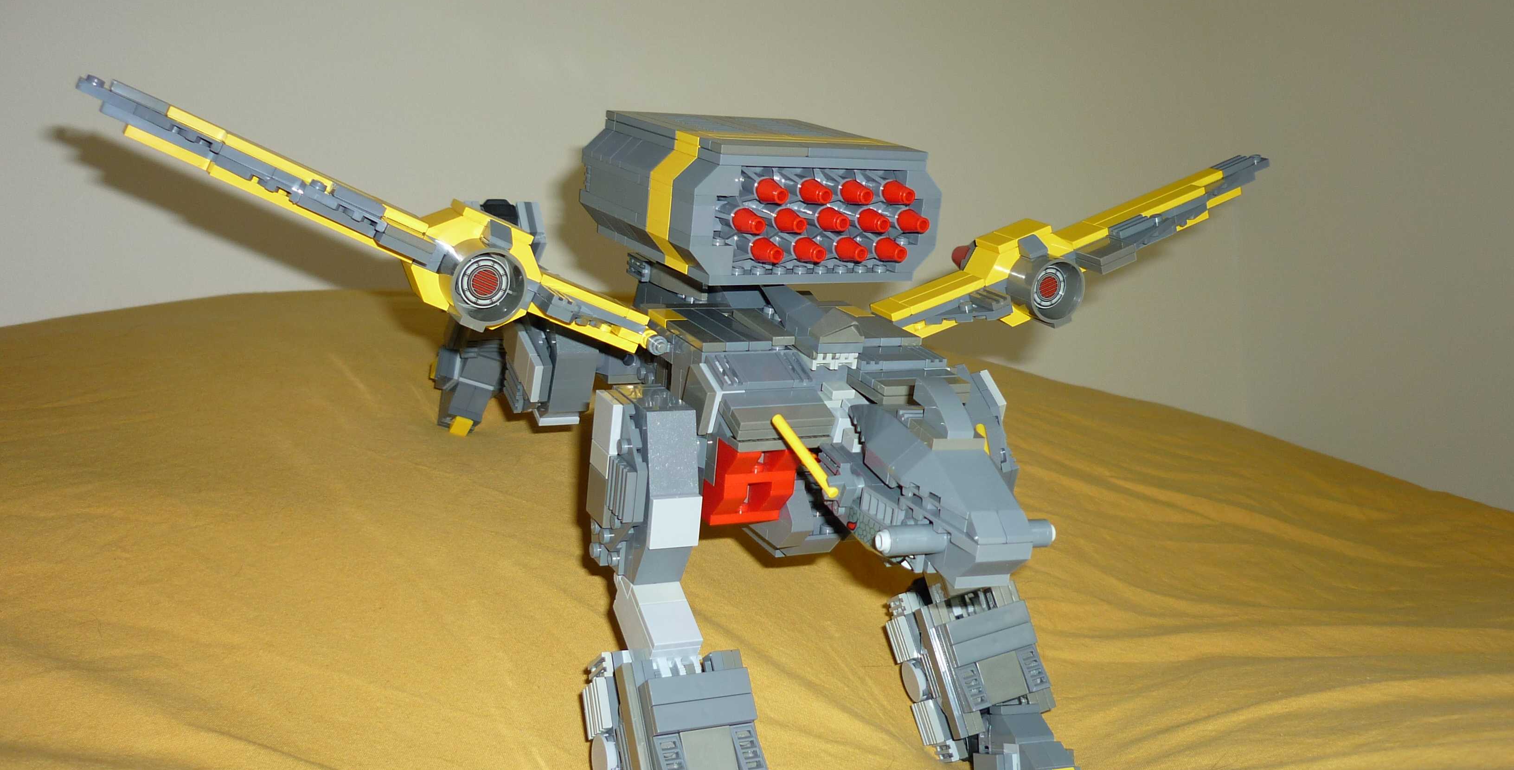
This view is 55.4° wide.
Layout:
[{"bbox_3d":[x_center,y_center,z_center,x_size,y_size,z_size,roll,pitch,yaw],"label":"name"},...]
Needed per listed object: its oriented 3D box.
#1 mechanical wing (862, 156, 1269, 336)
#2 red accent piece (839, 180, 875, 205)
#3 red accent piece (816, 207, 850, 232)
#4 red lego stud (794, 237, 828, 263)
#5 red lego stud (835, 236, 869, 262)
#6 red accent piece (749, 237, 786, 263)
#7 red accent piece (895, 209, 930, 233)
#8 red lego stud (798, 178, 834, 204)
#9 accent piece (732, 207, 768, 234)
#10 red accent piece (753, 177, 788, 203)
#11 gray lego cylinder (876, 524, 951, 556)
[{"bbox_3d":[0.127,-0.057,0.566,0.186,0.032,0.062,-22,24,-17],"label":"mechanical wing"},{"bbox_3d":[0.033,-0.062,0.471,0.008,0.008,0.011,-3,18,-30],"label":"red accent piece"},{"bbox_3d":[0.025,-0.053,0.469,0.008,0.008,0.011,-3,18,-30],"label":"red accent piece"},{"bbox_3d":[0.018,-0.043,0.468,0.008,0.008,0.011,-3,18,-30],"label":"red lego stud"},{"bbox_3d":[0.032,-0.044,0.476,0.008,0.008,0.011,-3,18,-30],"label":"red lego stud"},{"bbox_3d":[0.004,-0.042,0.460,0.008,0.008,0.011,-3,18,-30],"label":"red accent piece"},{"bbox_3d":[0.053,-0.055,0.485,0.008,0.008,0.011,-3,18,-30],"label":"red accent piece"},{"bbox_3d":[0.019,-0.061,0.463,0.008,0.008,0.011,-3,18,-30],"label":"red lego stud"},{"bbox_3d":[-0.002,-0.051,0.453,0.008,0.008,0.011,-3,18,-30],"label":"accent piece"},{"bbox_3d":[0.005,-0.061,0.455,0.008,0.008,0.011,-3,18,-30],"label":"red accent piece"},{"bbox_3d":[0.040,0.040,0.373,0.018,0.007,0.007,-1,15,-21],"label":"gray lego cylinder"}]

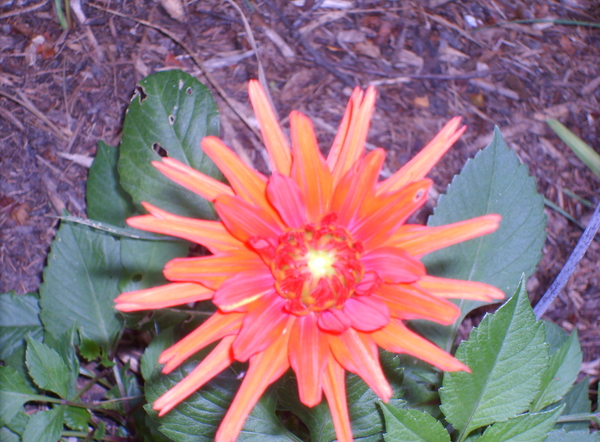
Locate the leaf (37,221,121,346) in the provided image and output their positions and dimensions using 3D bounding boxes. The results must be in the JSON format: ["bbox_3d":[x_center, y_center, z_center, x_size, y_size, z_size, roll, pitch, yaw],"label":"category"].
[{"bbox_3d":[-0.086,0.024,0.735,0.032,0.010,0.065,-17,65,-8],"label":"leaf"}]

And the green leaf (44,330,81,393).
[{"bbox_3d":[-0.107,0.062,0.820,0.016,0.009,0.029,-19,73,-13],"label":"green leaf"}]

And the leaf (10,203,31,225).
[{"bbox_3d":[-0.123,-0.003,0.800,0.008,0.004,0.012,-3,53,-2],"label":"leaf"}]

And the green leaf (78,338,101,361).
[{"bbox_3d":[-0.097,0.059,0.840,0.010,0.006,0.010,-12,67,-5],"label":"green leaf"}]

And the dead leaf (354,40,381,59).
[{"bbox_3d":[0.036,-0.090,0.960,0.014,0.004,0.009,14,56,10],"label":"dead leaf"}]

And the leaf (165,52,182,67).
[{"bbox_3d":[-0.066,-0.085,0.955,0.010,0.003,0.007,24,59,16],"label":"leaf"}]

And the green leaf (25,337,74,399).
[{"bbox_3d":[-0.096,0.055,0.690,0.015,0.006,0.030,-28,72,-17],"label":"green leaf"}]

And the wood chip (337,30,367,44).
[{"bbox_3d":[0.031,-0.109,1.080,0.017,0.004,0.009,4,53,3],"label":"wood chip"}]

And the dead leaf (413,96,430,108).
[{"bbox_3d":[0.056,-0.055,0.840,0.008,0.003,0.007,0,53,0],"label":"dead leaf"}]

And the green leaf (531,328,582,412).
[{"bbox_3d":[0.097,0.057,0.690,0.017,0.008,0.040,29,67,7],"label":"green leaf"}]

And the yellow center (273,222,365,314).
[{"bbox_3d":[0.006,0.017,0.660,0.034,0.017,0.035,0,80,0],"label":"yellow center"}]

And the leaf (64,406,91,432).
[{"bbox_3d":[-0.084,0.075,0.690,0.013,0.004,0.009,38,69,17],"label":"leaf"}]

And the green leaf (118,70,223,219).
[{"bbox_3d":[-0.055,-0.032,0.780,0.042,0.014,0.070,-20,75,-2],"label":"green leaf"}]

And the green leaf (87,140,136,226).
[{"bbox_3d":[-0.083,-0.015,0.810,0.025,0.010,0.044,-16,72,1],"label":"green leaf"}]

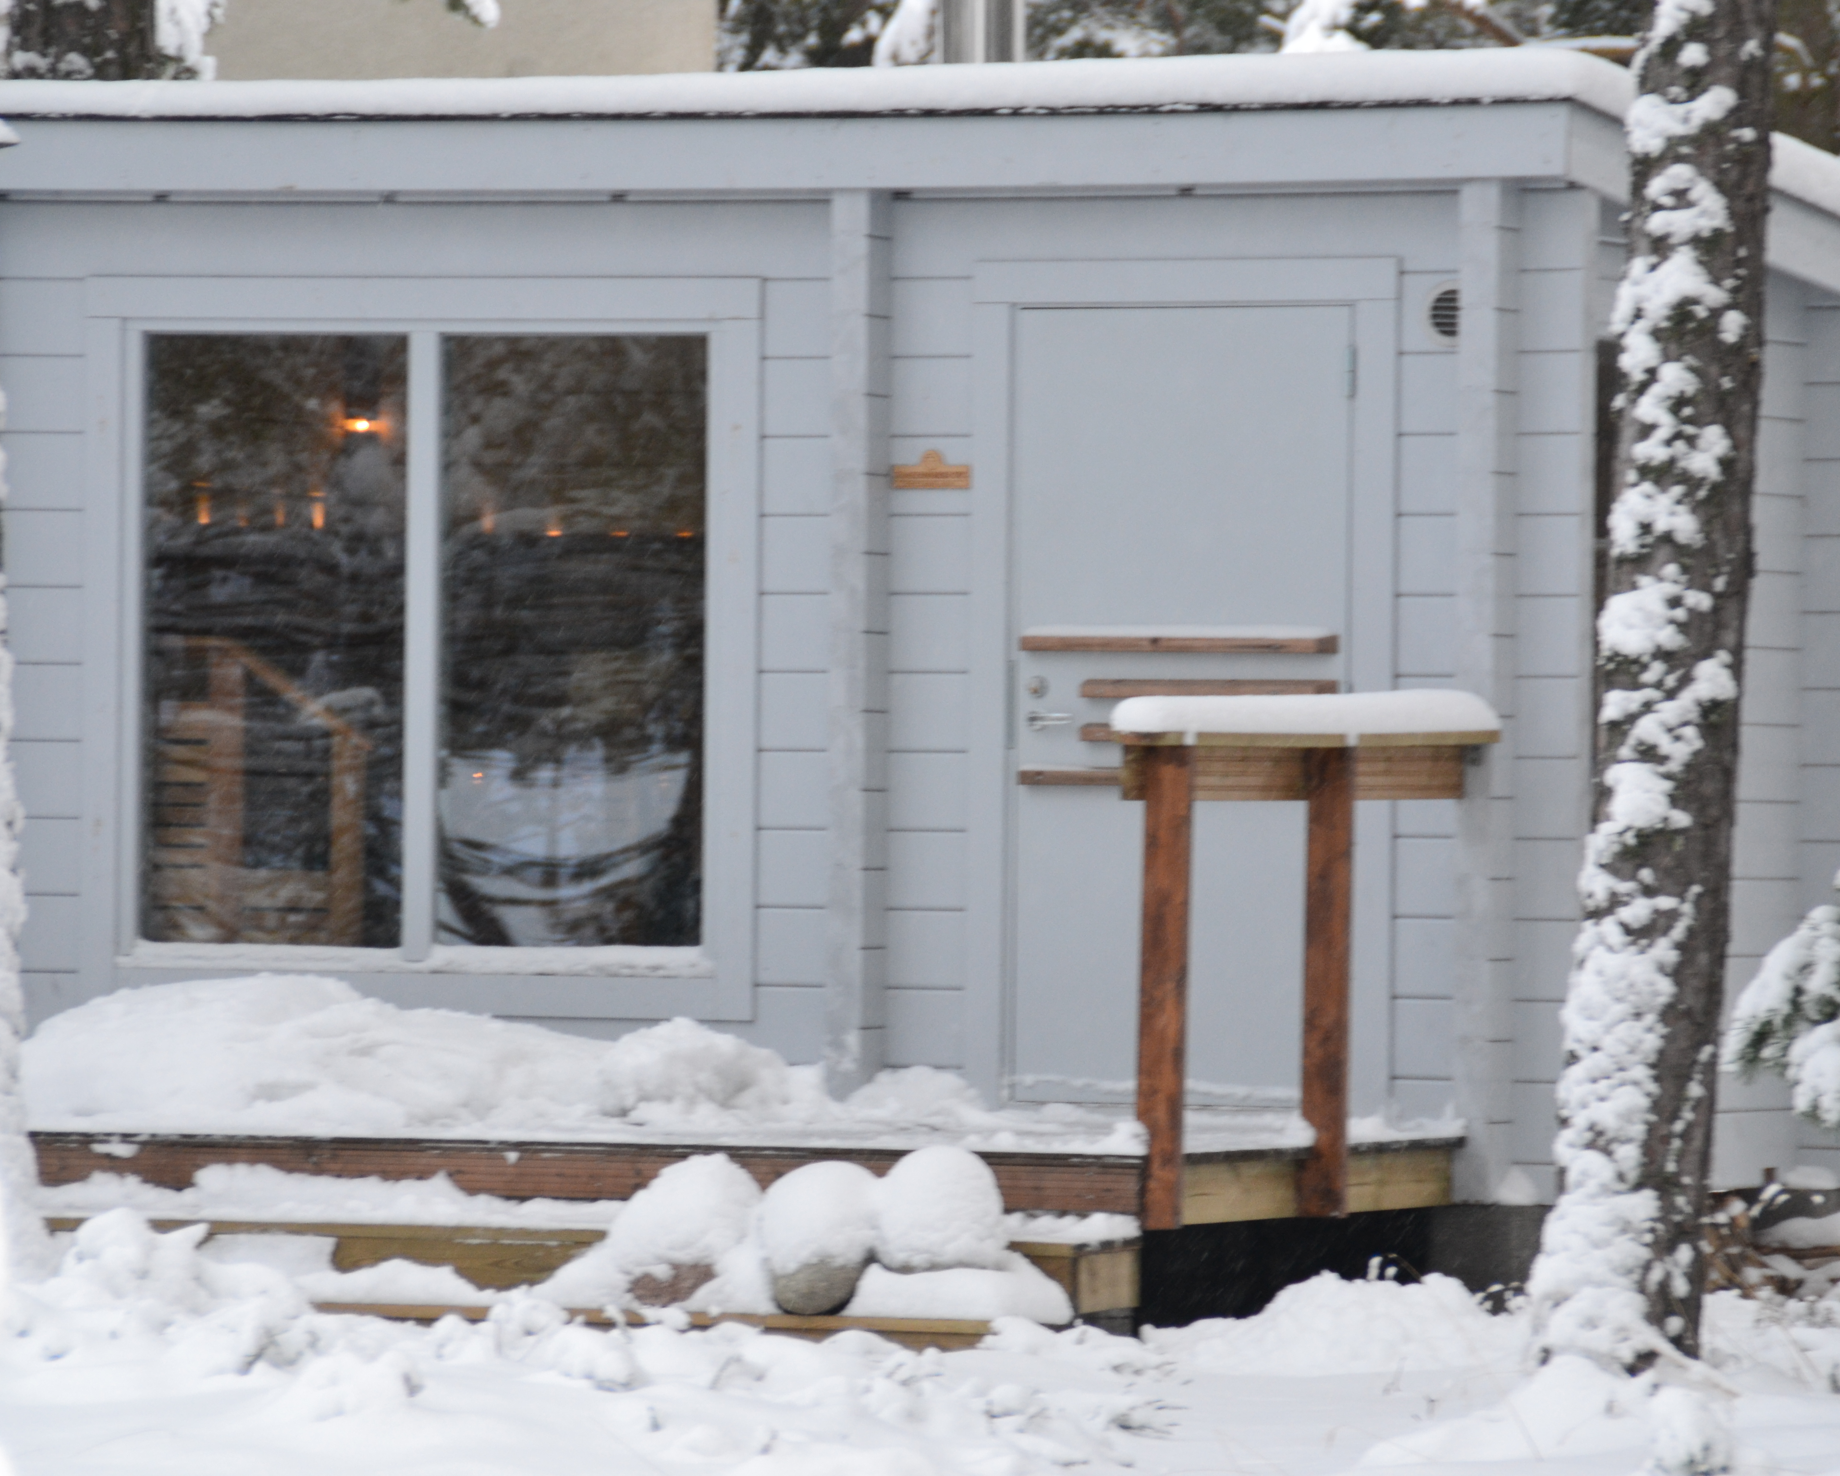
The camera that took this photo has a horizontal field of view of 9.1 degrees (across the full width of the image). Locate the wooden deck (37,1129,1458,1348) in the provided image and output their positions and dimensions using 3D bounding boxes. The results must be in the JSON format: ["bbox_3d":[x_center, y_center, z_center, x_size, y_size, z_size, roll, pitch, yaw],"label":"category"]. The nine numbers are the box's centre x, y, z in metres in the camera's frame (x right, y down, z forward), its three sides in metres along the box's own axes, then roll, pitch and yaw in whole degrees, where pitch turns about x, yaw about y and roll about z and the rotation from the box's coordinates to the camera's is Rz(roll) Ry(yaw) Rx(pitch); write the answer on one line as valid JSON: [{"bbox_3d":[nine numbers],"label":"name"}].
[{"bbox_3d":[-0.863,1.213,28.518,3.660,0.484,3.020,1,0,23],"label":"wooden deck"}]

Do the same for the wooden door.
[{"bbox_3d":[0.674,-0.076,29.535,0.932,2.059,0.070,1,0,23],"label":"wooden door"}]

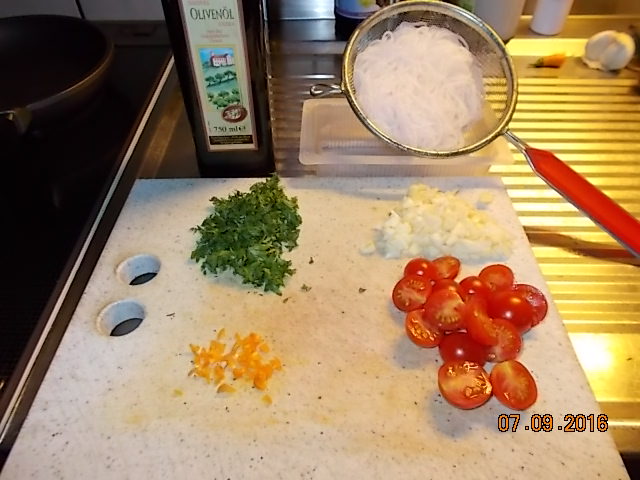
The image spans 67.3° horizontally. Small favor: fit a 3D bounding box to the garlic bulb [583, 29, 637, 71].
[{"bbox_3d":[0.362,-0.236,0.602,0.054,0.047,0.052,0,45,0],"label":"garlic bulb"}]

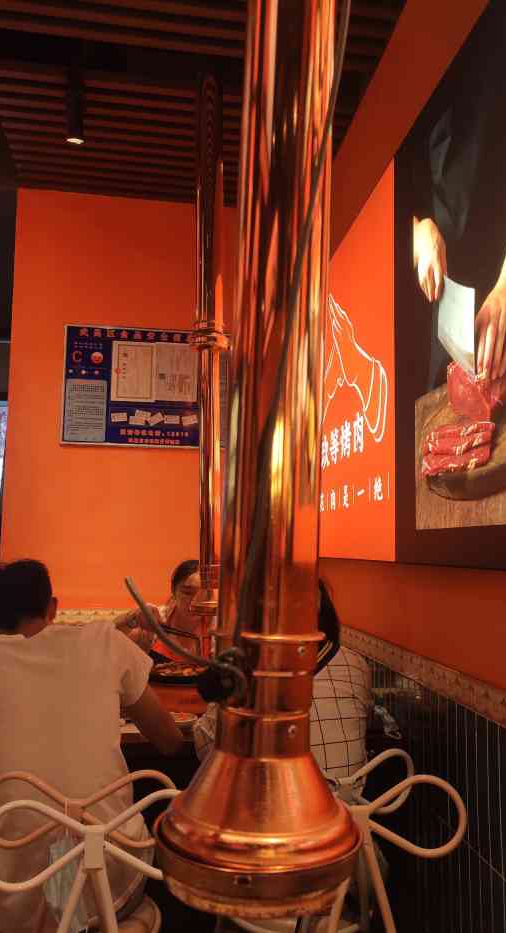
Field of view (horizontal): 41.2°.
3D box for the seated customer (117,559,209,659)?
[{"bbox_3d":[-0.262,0.973,2.738,0.580,1.180,0.750,1,-7,-2],"label":"seated customer"}]

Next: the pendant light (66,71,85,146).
[{"bbox_3d":[-0.665,-1.353,2.525,0.066,0.298,0.066,1,-7,-9],"label":"pendant light"}]

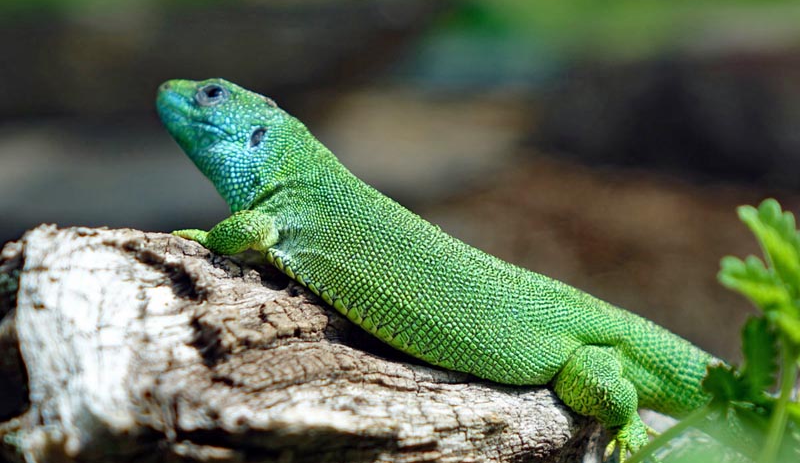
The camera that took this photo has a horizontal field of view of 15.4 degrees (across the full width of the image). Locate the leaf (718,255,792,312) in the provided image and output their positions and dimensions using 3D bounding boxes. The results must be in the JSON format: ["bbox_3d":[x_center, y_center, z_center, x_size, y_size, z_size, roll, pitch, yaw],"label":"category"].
[{"bbox_3d":[0.077,0.011,0.638,0.016,0.012,0.009,2,10,9],"label":"leaf"}]

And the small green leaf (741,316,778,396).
[{"bbox_3d":[0.078,0.027,0.645,0.008,0.017,0.005,1,10,6],"label":"small green leaf"}]

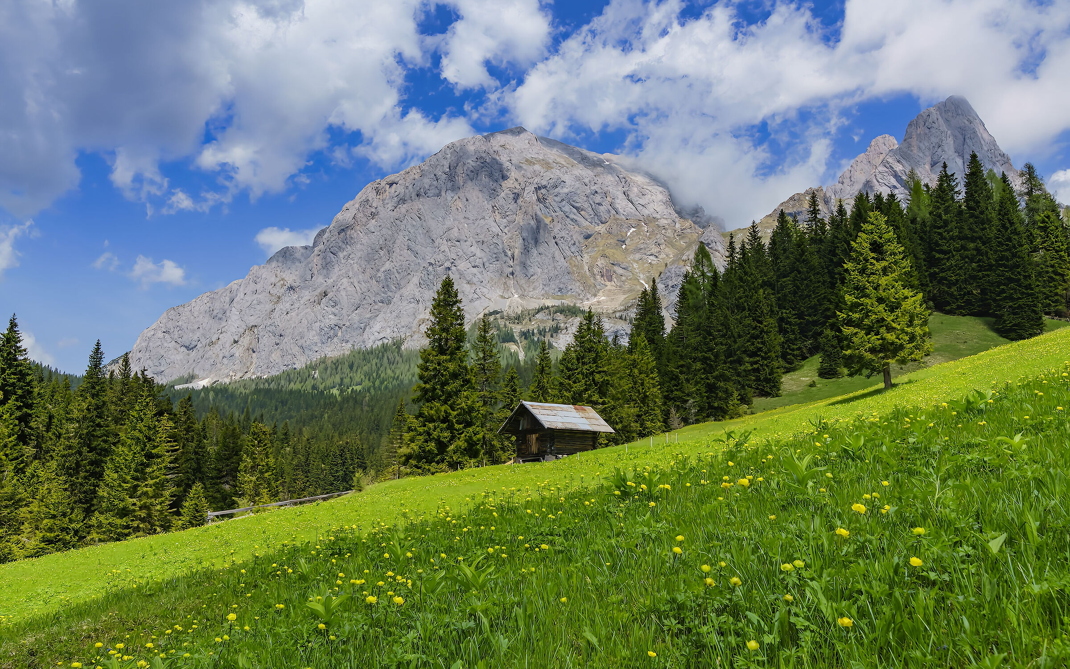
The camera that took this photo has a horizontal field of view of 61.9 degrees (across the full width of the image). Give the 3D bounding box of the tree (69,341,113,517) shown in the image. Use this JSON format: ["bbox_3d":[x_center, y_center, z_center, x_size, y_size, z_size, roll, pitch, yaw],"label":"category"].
[{"bbox_3d":[-35.640,7.695,72.201,3.790,14.560,3.790,0,-9,0],"label":"tree"}]

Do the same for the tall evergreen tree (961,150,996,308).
[{"bbox_3d":[47.032,-10.892,94.465,4.250,17.760,4.250,0,-9,0],"label":"tall evergreen tree"}]

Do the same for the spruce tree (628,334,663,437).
[{"bbox_3d":[8.259,3.925,67.662,2.920,8.020,2.920,0,-9,0],"label":"spruce tree"}]

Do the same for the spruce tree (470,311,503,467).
[{"bbox_3d":[-4.042,4.343,70.000,2.760,12.110,2.760,0,-9,0],"label":"spruce tree"}]

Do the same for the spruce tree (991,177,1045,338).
[{"bbox_3d":[45.087,-7.514,84.329,5.060,16.110,5.060,0,-9,0],"label":"spruce tree"}]

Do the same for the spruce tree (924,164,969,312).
[{"bbox_3d":[50.830,-12.099,110.000,5.670,19.090,5.670,0,-10,0],"label":"spruce tree"}]

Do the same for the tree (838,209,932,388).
[{"bbox_3d":[21.626,-2.313,55.000,5.770,11.220,5.770,0,-10,0],"label":"tree"}]

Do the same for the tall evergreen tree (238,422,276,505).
[{"bbox_3d":[-28.758,13.374,92.000,3.970,8.880,3.970,0,-10,0],"label":"tall evergreen tree"}]

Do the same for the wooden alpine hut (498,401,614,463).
[{"bbox_3d":[1.695,7.482,67.156,6.990,4.480,5.540,8,-13,-39],"label":"wooden alpine hut"}]

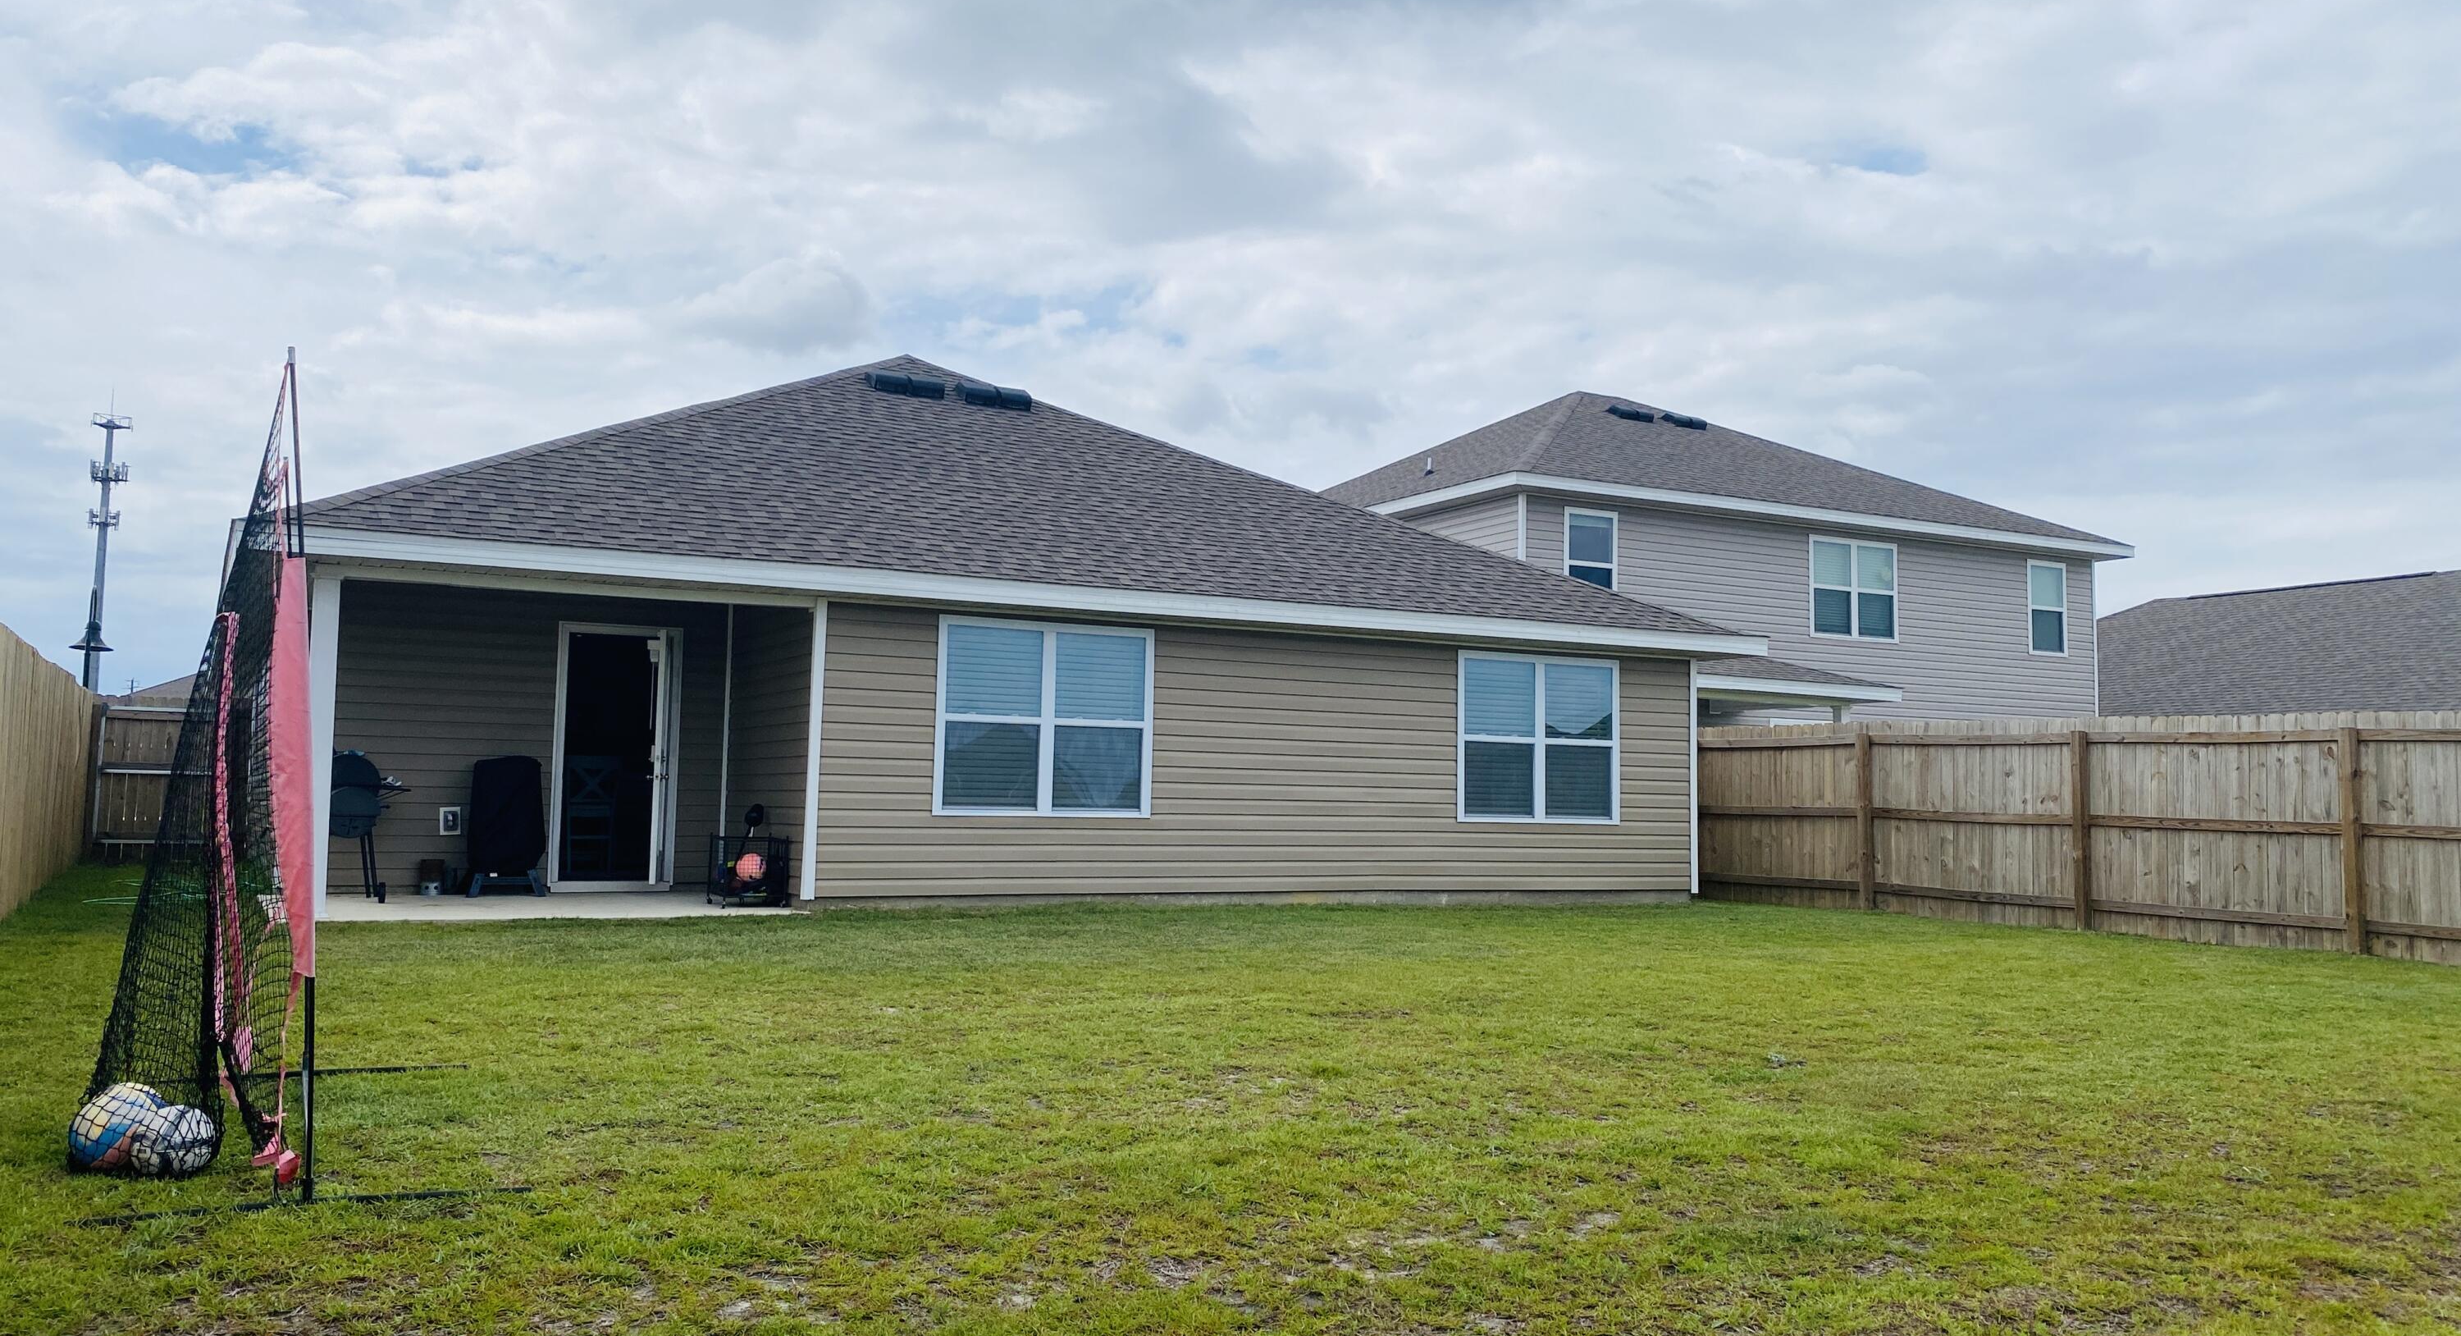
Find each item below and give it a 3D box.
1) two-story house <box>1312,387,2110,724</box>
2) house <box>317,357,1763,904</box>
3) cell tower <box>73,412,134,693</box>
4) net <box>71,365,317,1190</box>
[{"bbox_3d":[7.119,-0.885,32.834,13.254,8.259,14.680,3,-4,-29],"label":"two-story house"},{"bbox_3d":[-5.029,-0.501,22.991,13.326,5.817,18.481,3,-4,-29],"label":"house"},{"bbox_3d":[-136.890,-9.740,224.349,4.300,43.300,4.300,3,-4,-29],"label":"cell tower"},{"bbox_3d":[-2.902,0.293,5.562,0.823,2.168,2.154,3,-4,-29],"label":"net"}]

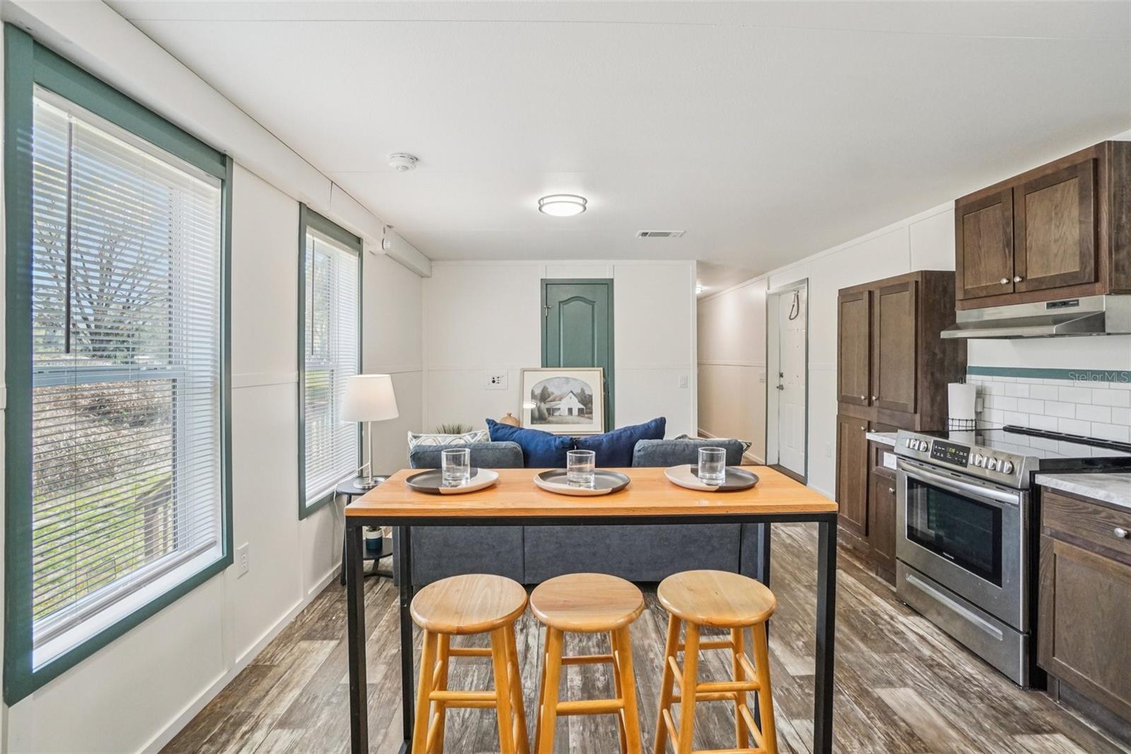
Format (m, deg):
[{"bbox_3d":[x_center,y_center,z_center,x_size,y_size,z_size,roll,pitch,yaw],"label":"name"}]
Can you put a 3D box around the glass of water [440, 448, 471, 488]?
[{"bbox_3d":[-0.319,0.265,1.370,0.081,0.091,0.081,0,2,-1],"label":"glass of water"}]

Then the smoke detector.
[{"bbox_3d":[-0.779,-1.031,2.264,0.136,0.050,0.136,0,2,-1],"label":"smoke detector"}]

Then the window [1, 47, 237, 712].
[{"bbox_3d":[-1.366,-0.048,1.500,0.100,1.651,0.810,0,2,-1],"label":"window"}]

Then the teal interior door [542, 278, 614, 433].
[{"bbox_3d":[0.126,0.075,4.760,0.734,2.109,0.070,0,2,-1],"label":"teal interior door"}]

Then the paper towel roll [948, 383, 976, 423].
[{"bbox_3d":[2.297,0.172,2.730,0.120,0.275,0.120,0,2,0],"label":"paper towel roll"}]

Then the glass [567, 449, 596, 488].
[{"bbox_3d":[0.046,0.266,1.365,0.081,0.091,0.081,0,2,-1],"label":"glass"}]

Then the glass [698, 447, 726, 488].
[{"bbox_3d":[0.431,0.262,1.385,0.081,0.091,0.081,0,2,-1],"label":"glass"}]

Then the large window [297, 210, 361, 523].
[{"bbox_3d":[-1.410,-0.099,2.822,0.100,1.655,0.810,0,2,-1],"label":"large window"}]

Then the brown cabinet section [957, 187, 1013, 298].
[{"bbox_3d":[2.355,-0.695,2.520,0.260,0.540,0.345,0,2,-1],"label":"brown cabinet section"}]

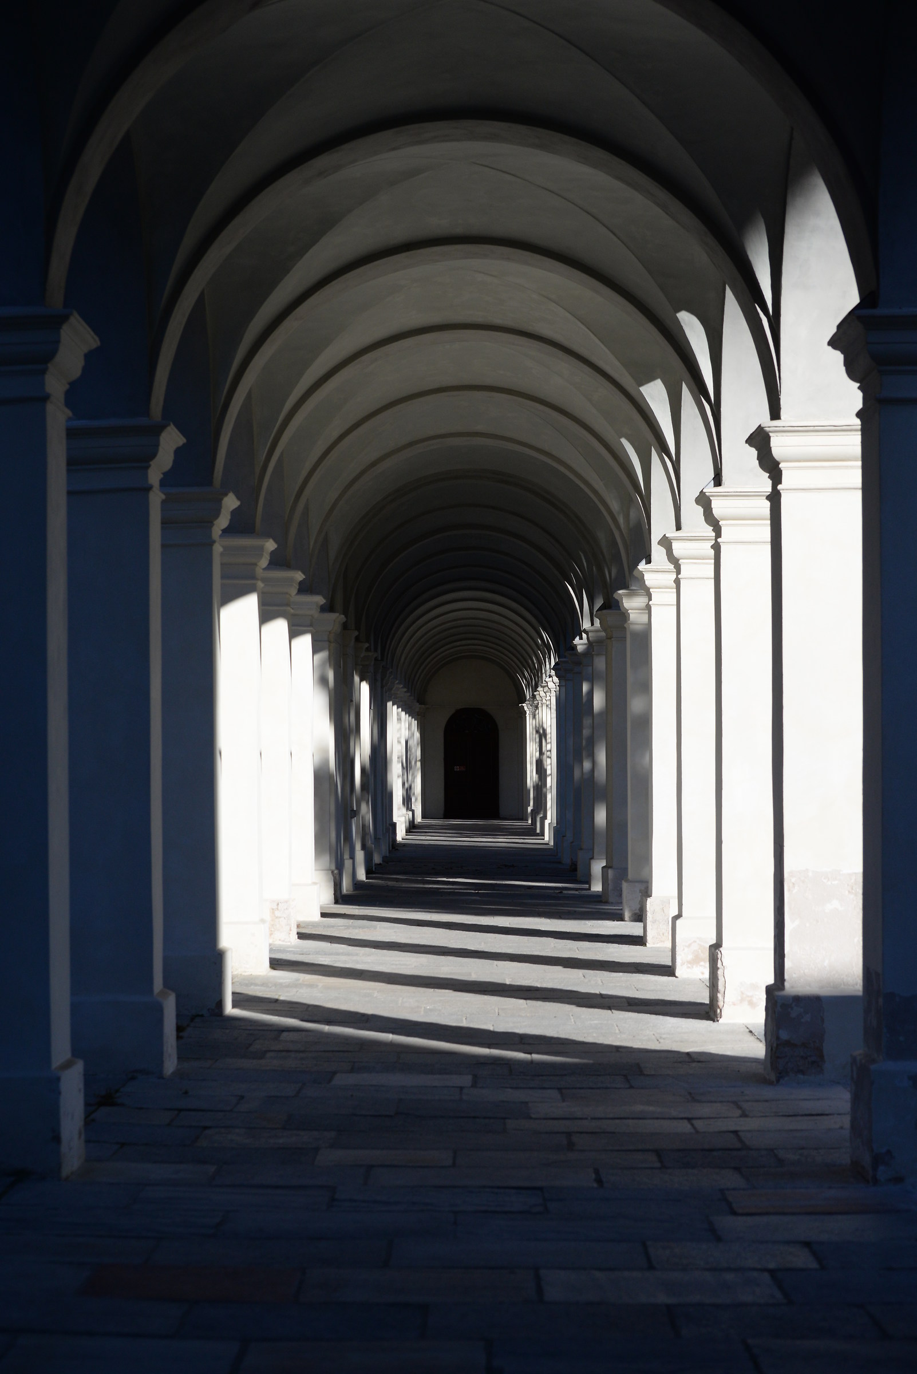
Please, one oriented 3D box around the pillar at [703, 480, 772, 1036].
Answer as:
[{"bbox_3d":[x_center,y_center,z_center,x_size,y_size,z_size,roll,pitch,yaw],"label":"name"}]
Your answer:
[{"bbox_3d":[1.790,0.410,16.260,0.630,3.168,0.630,0,-2,0],"label":"pillar"}]

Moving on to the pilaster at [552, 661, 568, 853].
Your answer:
[{"bbox_3d":[1.884,1.227,44.320,0.630,3.168,0.630,0,-2,0],"label":"pilaster"}]

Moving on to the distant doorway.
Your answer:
[{"bbox_3d":[0.394,2.246,78.454,1.623,3.262,0.300,0,-2,0],"label":"distant doorway"}]

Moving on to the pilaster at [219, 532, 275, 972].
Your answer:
[{"bbox_3d":[-1.663,0.504,19.483,0.630,3.168,0.630,0,-2,0],"label":"pilaster"}]

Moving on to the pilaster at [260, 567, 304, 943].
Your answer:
[{"bbox_3d":[-1.722,0.621,23.221,0.700,3.250,0.700,0,-2,0],"label":"pilaster"}]

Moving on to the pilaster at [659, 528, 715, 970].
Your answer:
[{"bbox_3d":[1.903,0.514,19.973,0.700,3.250,0.700,0,-2,0],"label":"pilaster"}]

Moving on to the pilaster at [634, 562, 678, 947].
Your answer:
[{"bbox_3d":[1.921,0.611,23.201,0.700,3.250,0.700,0,-2,0],"label":"pilaster"}]

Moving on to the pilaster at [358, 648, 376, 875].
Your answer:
[{"bbox_3d":[-1.515,1.050,38.240,0.630,3.168,0.630,0,-2,0],"label":"pilaster"}]

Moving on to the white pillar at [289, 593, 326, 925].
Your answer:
[{"bbox_3d":[-1.704,0.717,26.449,0.700,3.250,0.700,0,-2,0],"label":"white pillar"}]

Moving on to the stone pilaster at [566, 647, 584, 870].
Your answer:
[{"bbox_3d":[1.879,1.055,38.421,0.630,3.168,0.630,0,-2,0],"label":"stone pilaster"}]

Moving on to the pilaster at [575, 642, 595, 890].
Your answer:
[{"bbox_3d":[1.854,0.960,35.162,0.630,3.168,0.630,0,-2,0],"label":"pilaster"}]

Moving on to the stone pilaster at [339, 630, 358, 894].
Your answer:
[{"bbox_3d":[-1.540,0.877,32.301,0.630,3.168,0.630,0,-2,0],"label":"stone pilaster"}]

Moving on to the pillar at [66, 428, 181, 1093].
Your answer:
[{"bbox_3d":[-1.683,0.317,13.068,0.630,3.168,0.630,0,-2,0],"label":"pillar"}]

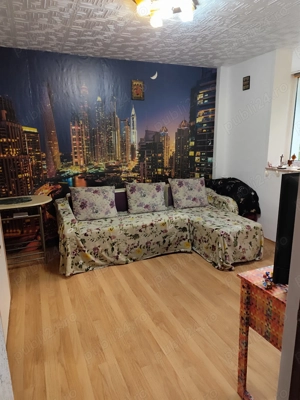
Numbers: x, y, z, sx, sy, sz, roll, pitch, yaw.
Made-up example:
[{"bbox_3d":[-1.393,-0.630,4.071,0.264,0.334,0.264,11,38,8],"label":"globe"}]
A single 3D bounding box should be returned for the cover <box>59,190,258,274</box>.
[{"bbox_3d":[0.054,0.326,3.326,2.274,0.786,1.401,-6,14,-23],"label":"cover"}]

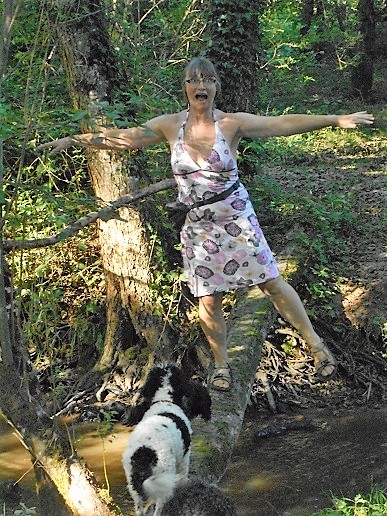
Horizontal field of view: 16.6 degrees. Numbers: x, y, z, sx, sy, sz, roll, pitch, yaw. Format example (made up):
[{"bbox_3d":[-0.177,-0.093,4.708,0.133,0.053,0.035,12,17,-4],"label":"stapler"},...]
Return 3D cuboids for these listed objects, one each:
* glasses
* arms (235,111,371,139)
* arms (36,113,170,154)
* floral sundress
[{"bbox_3d":[0.037,-0.865,6.500,0.145,0.045,0.140,0,7,0],"label":"glasses"},{"bbox_3d":[0.550,-0.662,6.580,0.700,0.140,0.145,-2,7,0],"label":"arms"},{"bbox_3d":[-0.444,-0.602,6.550,0.690,0.155,0.150,-10,7,3],"label":"arms"},{"bbox_3d":[0.149,-0.284,6.600,0.480,0.930,0.320,-5,7,6],"label":"floral sundress"}]

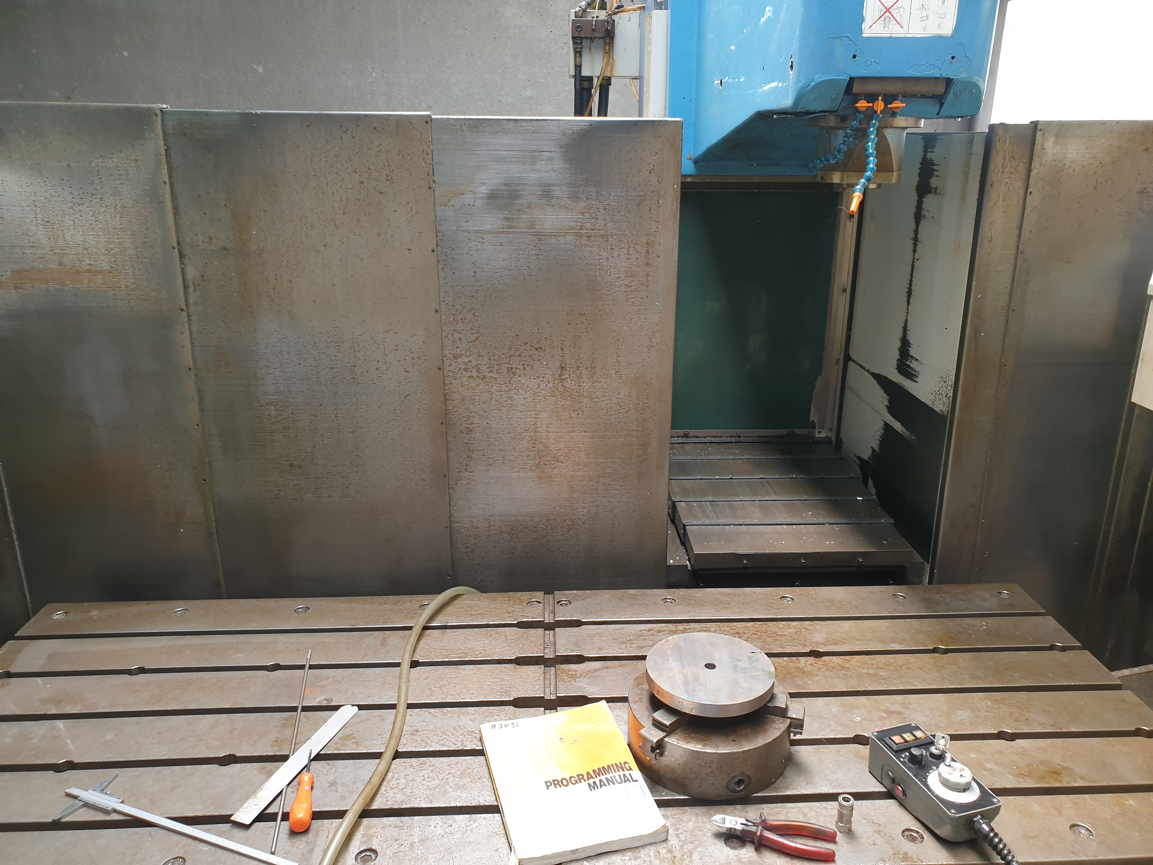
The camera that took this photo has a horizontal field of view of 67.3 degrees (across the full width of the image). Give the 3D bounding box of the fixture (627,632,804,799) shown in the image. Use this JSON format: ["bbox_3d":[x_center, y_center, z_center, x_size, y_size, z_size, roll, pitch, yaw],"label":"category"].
[{"bbox_3d":[0.218,0.435,1.395,0.275,0.141,0.280,0,19,0],"label":"fixture"}]

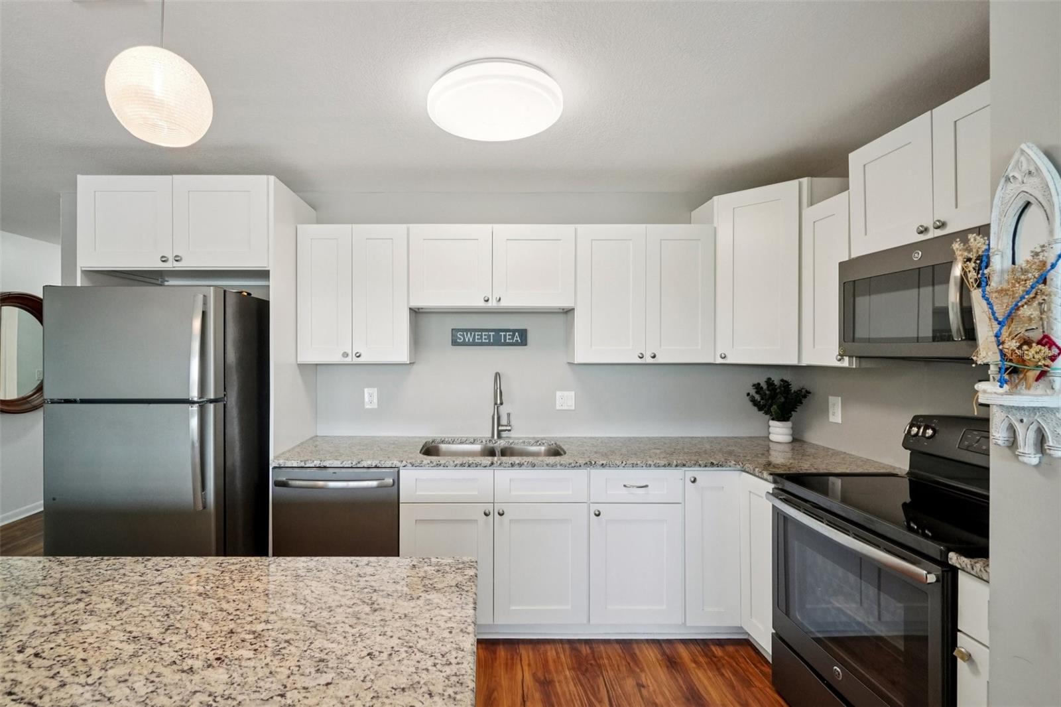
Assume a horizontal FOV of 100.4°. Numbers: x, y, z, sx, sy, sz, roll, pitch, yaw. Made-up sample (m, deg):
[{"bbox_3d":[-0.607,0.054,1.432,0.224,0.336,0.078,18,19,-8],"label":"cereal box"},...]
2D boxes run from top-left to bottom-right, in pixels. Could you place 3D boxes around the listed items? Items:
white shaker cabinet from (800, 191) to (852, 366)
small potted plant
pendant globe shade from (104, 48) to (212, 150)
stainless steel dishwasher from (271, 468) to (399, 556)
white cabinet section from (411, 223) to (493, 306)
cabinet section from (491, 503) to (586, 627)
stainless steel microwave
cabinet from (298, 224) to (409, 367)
[{"bbox_3d":[1.480,-0.324,1.960,0.325,0.762,0.305,0,0,-5],"label":"white shaker cabinet"},{"bbox_3d":[1.450,0.328,2.570,0.350,0.380,0.290,0,0,-3],"label":"small potted plant"},{"bbox_3d":[-0.733,-0.506,0.880,0.168,0.171,0.168,0,0,0],"label":"pendant globe shade"},{"bbox_3d":[-0.935,0.975,2.400,0.605,0.850,0.620,0,0,-3],"label":"stainless steel dishwasher"},{"bbox_3d":[-0.444,-0.477,2.562,0.460,0.456,0.290,0,0,-3],"label":"white cabinet section"},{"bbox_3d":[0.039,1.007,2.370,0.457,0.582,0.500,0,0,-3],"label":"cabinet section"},{"bbox_3d":[1.535,-0.196,1.525,0.400,0.415,0.745,0,0,-6],"label":"stainless steel microwave"},{"bbox_3d":[-0.970,-0.325,2.560,0.615,0.762,0.325,0,0,-3],"label":"cabinet"}]

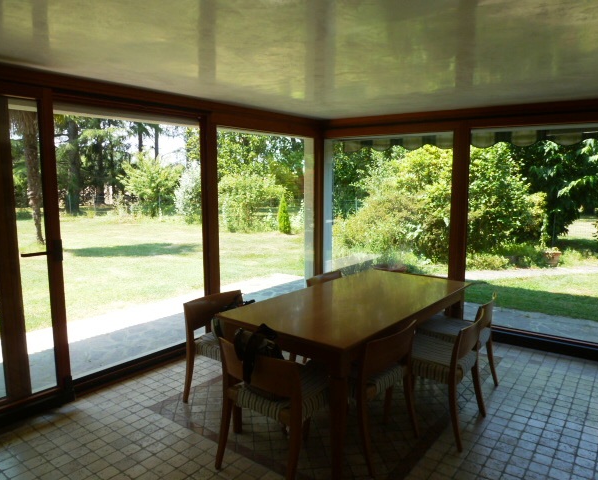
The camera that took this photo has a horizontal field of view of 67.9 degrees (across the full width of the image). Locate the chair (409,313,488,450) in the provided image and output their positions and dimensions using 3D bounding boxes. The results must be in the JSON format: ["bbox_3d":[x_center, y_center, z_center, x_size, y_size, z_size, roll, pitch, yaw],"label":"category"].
[{"bbox_3d":[0.922,0.848,2.970,0.528,0.760,0.544,6,9,36],"label":"chair"}]

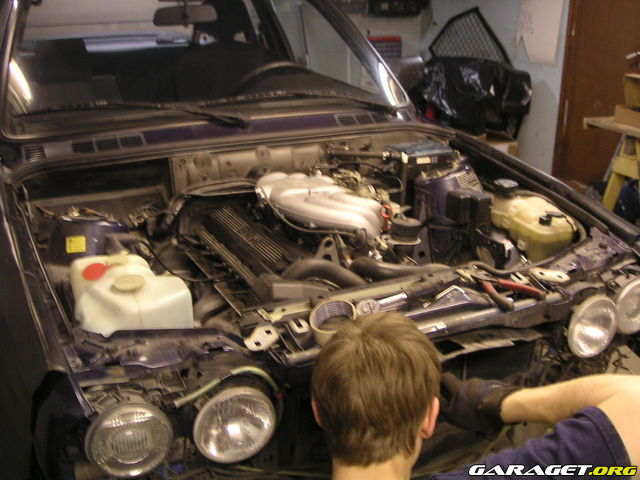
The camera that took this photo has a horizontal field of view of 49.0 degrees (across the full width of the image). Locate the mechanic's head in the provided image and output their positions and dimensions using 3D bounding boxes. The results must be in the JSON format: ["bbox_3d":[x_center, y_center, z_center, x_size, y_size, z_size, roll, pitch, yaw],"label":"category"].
[{"bbox_3d":[0.080,0.218,1.000,0.180,0.240,0.220,-4,-13,6],"label":"mechanic's head"}]

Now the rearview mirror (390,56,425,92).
[{"bbox_3d":[0.362,-0.688,2.953,0.180,0.130,0.100,-10,20,-21],"label":"rearview mirror"}]

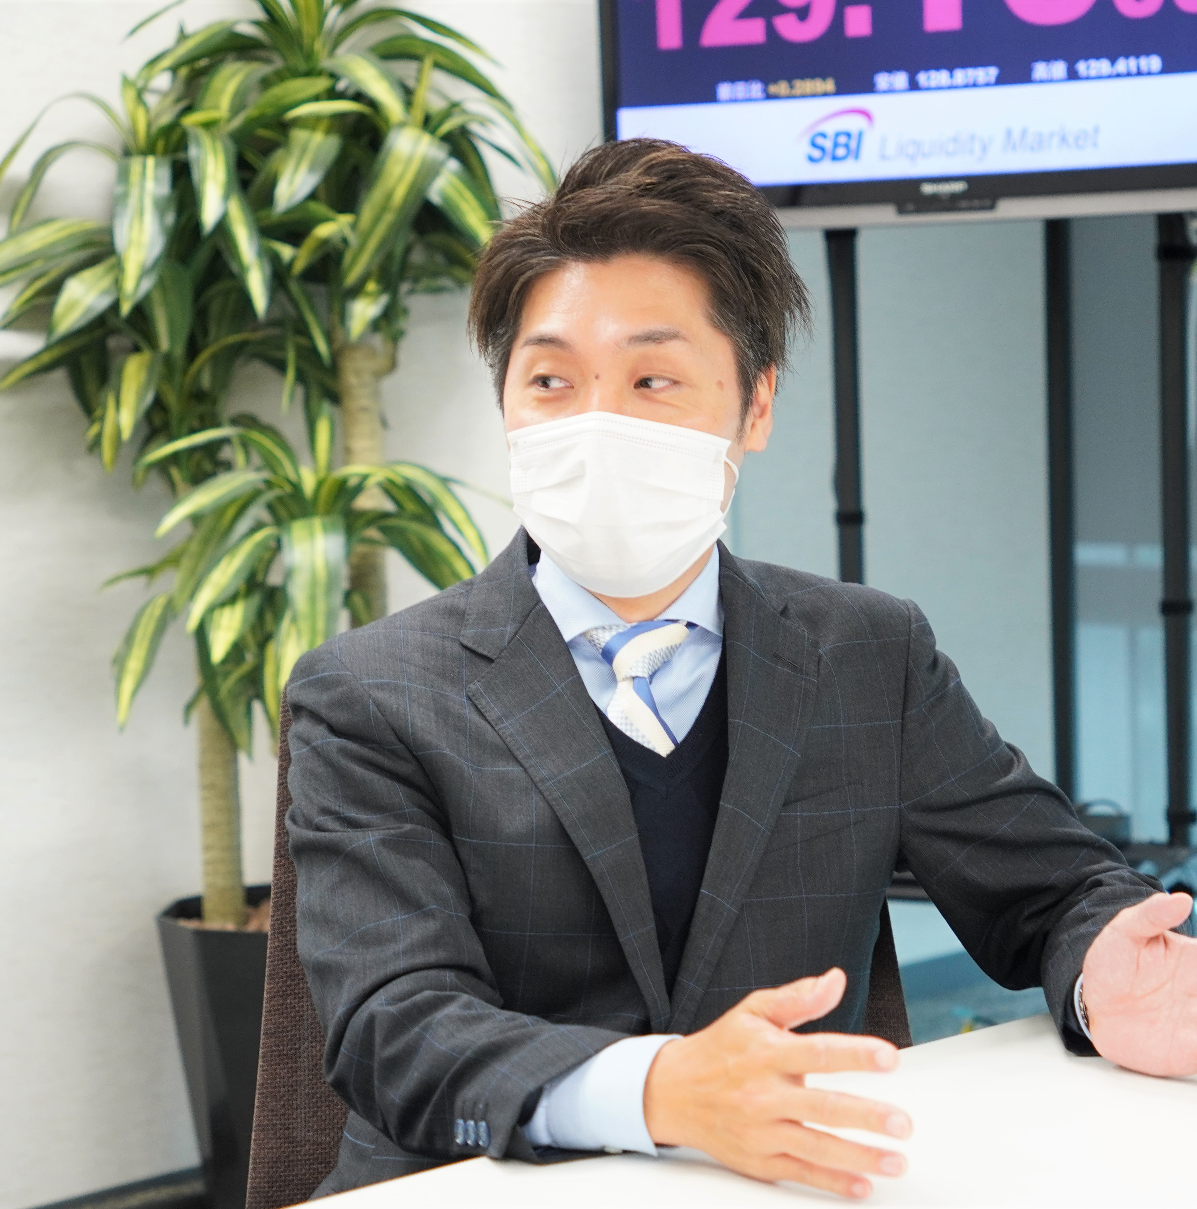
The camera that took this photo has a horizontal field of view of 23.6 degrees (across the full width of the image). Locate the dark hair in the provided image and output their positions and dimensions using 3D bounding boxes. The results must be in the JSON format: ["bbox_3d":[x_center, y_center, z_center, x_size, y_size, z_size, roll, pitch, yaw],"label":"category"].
[{"bbox_3d":[0.026,-0.186,1.765,0.205,0.205,0.225,0,6,17],"label":"dark hair"}]

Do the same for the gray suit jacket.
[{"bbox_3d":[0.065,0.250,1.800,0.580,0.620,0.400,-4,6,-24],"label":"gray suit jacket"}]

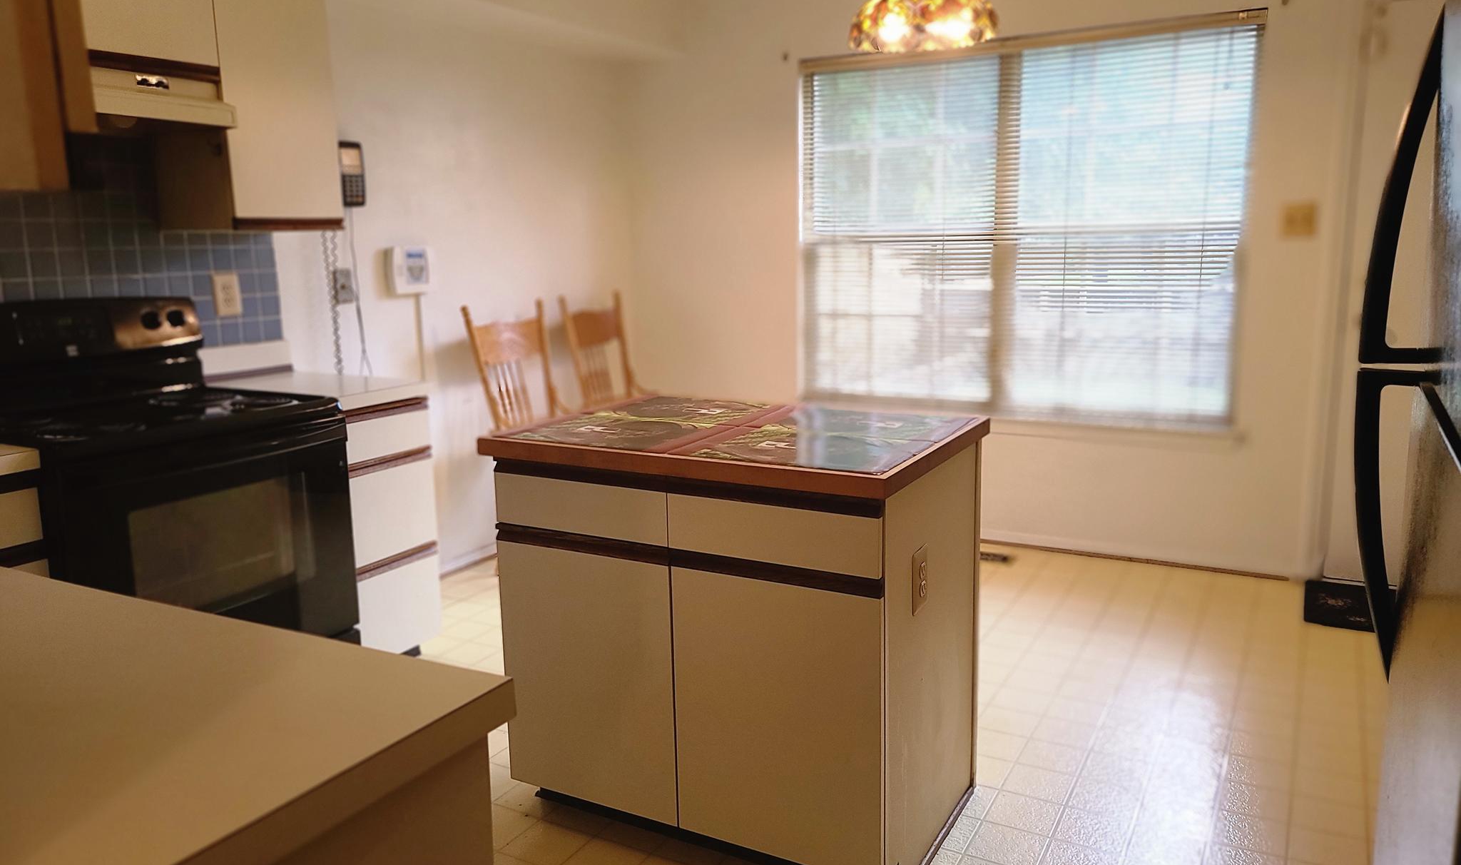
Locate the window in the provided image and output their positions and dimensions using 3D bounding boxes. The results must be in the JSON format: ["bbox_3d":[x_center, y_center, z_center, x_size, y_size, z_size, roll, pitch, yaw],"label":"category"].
[{"bbox_3d":[1.123,-0.829,4.313,1.808,1.519,0.052,5,12,28],"label":"window"}]

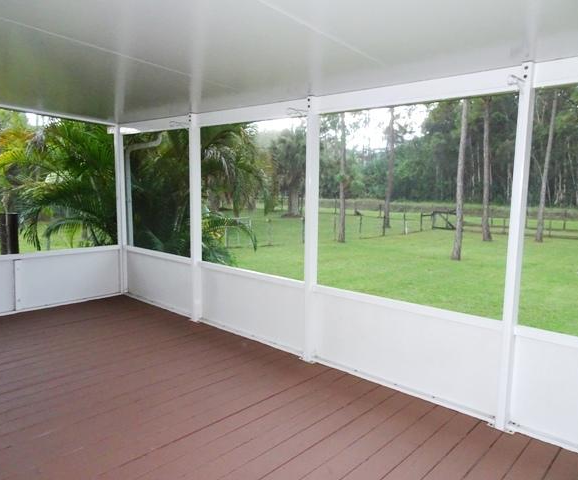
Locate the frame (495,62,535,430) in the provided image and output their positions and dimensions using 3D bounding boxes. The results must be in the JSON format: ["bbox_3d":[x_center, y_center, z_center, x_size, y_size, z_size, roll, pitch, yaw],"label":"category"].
[{"bbox_3d":[1.290,0.078,2.522,0.053,2.080,0.100,7,9,42],"label":"frame"}]

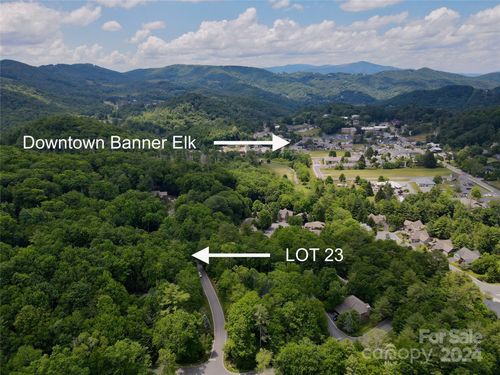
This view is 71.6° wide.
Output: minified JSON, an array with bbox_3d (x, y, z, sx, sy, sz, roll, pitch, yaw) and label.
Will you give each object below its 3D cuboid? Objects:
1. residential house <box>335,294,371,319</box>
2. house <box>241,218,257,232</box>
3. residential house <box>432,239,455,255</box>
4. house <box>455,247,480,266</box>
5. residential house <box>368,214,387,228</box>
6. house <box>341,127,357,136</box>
[{"bbox_3d":[57.060,65.000,193.260,16.000,7.200,14.000,-14,22,-38],"label":"residential house"},{"bbox_3d":[-1.410,32.960,306.970,13.500,7.500,12.000,-8,19,-24],"label":"house"},{"bbox_3d":[150.560,45.120,269.790,13.500,6.800,12.000,13,22,36],"label":"residential house"},{"bbox_3d":[159.560,49.570,254.620,14.500,7.500,14.000,-11,21,-30],"label":"house"},{"bbox_3d":[115.780,30.500,314.740,15.000,7.500,11.500,7,19,21],"label":"residential house"},{"bbox_3d":[242.140,-135.870,853.150,35.000,13.000,17.000,0,18,0],"label":"house"}]

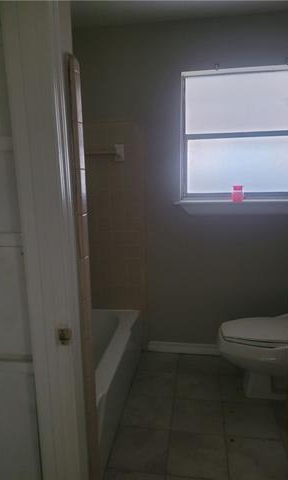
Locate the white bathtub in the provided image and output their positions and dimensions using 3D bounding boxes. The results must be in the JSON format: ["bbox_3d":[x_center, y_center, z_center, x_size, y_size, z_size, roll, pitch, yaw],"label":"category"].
[{"bbox_3d":[-0.509,0.872,2.205,0.760,0.377,1.520,0,11,8],"label":"white bathtub"}]

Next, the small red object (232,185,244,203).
[{"bbox_3d":[0.676,-0.331,2.602,0.081,0.121,0.066,0,11,8],"label":"small red object"}]

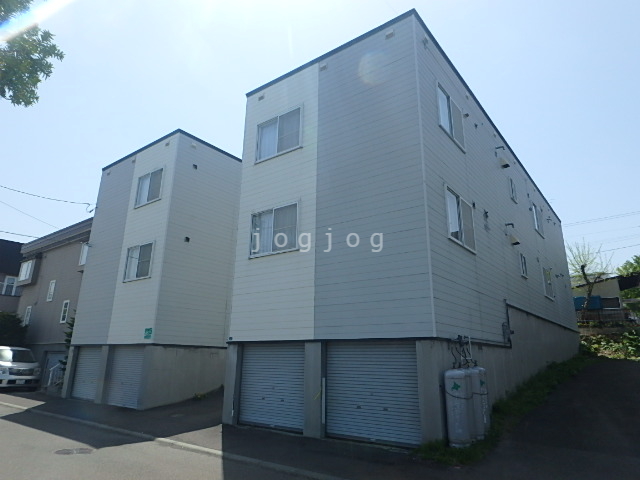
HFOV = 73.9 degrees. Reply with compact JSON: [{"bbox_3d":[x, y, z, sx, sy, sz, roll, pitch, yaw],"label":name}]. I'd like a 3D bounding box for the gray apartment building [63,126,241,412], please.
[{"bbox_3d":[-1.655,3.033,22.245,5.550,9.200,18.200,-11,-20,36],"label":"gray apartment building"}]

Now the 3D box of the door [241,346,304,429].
[{"bbox_3d":[-1.093,3.390,10.028,2.170,1.860,0.100,-11,-20,36],"label":"door"}]

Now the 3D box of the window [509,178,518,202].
[{"bbox_3d":[6.960,-1.710,15.273,0.100,0.820,0.840,-11,-20,36],"label":"window"}]

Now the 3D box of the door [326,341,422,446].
[{"bbox_3d":[1.028,2.969,8.462,2.170,1.860,0.100,-11,-20,36],"label":"door"}]

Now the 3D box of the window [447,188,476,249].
[{"bbox_3d":[3.297,-0.443,9.970,0.100,1.200,1.680,-11,-20,36],"label":"window"}]

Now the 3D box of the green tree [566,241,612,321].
[{"bbox_3d":[16.796,2.524,26.500,2.900,4.700,2.800,-9,-19,31],"label":"green tree"}]

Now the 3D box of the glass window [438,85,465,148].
[{"bbox_3d":[3.294,-3.062,10.671,0.100,1.200,1.680,-11,-20,36],"label":"glass window"}]

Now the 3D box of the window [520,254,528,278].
[{"bbox_3d":[6.949,0.904,14.555,0.100,0.820,0.840,-11,-20,36],"label":"window"}]

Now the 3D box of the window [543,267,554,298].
[{"bbox_3d":[9.455,1.828,17.701,0.100,1.200,1.700,-11,-20,36],"label":"window"}]

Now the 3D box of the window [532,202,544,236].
[{"bbox_3d":[9.405,-0.808,18.343,0.100,1.200,1.700,-11,-20,36],"label":"window"}]

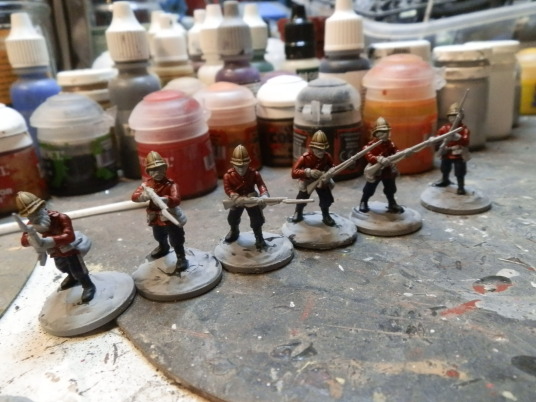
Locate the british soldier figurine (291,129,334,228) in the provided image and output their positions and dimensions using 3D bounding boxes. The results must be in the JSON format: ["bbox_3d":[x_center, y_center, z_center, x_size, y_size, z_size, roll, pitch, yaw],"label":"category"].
[{"bbox_3d":[0.015,-0.007,0.142,0.015,0.032,0.013,-6,22,-5],"label":"british soldier figurine"}]

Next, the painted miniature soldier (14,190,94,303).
[{"bbox_3d":[-0.054,0.011,0.111,0.016,0.031,0.017,9,31,34],"label":"painted miniature soldier"}]

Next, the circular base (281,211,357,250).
[{"bbox_3d":[0.017,0.010,0.147,0.025,0.003,0.025,0,22,7],"label":"circular base"}]

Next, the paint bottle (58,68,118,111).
[{"bbox_3d":[-0.094,-0.045,0.237,0.029,0.050,0.029,-12,23,-19],"label":"paint bottle"}]

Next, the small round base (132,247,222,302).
[{"bbox_3d":[-0.025,0.021,0.125,0.025,0.003,0.025,-5,21,0],"label":"small round base"}]

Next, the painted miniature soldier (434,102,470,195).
[{"bbox_3d":[0.069,-0.019,0.163,0.014,0.035,0.011,13,27,34],"label":"painted miniature soldier"}]

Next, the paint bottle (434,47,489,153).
[{"bbox_3d":[0.101,-0.054,0.228,0.029,0.050,0.029,6,24,23],"label":"paint bottle"}]

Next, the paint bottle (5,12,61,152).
[{"bbox_3d":[-0.120,-0.056,0.226,0.025,0.077,0.025,-13,24,-25],"label":"paint bottle"}]

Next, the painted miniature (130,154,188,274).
[{"bbox_3d":[-0.030,0.003,0.123,0.016,0.034,0.013,2,22,18],"label":"painted miniature"}]

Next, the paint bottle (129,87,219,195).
[{"bbox_3d":[-0.041,-0.025,0.188,0.034,0.042,0.036,-2,22,1],"label":"paint bottle"}]

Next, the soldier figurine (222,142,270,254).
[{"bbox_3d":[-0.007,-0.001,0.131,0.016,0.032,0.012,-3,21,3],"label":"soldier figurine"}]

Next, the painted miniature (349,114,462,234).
[{"bbox_3d":[0.045,-0.011,0.149,0.033,0.037,0.025,-8,23,-13],"label":"painted miniature"}]

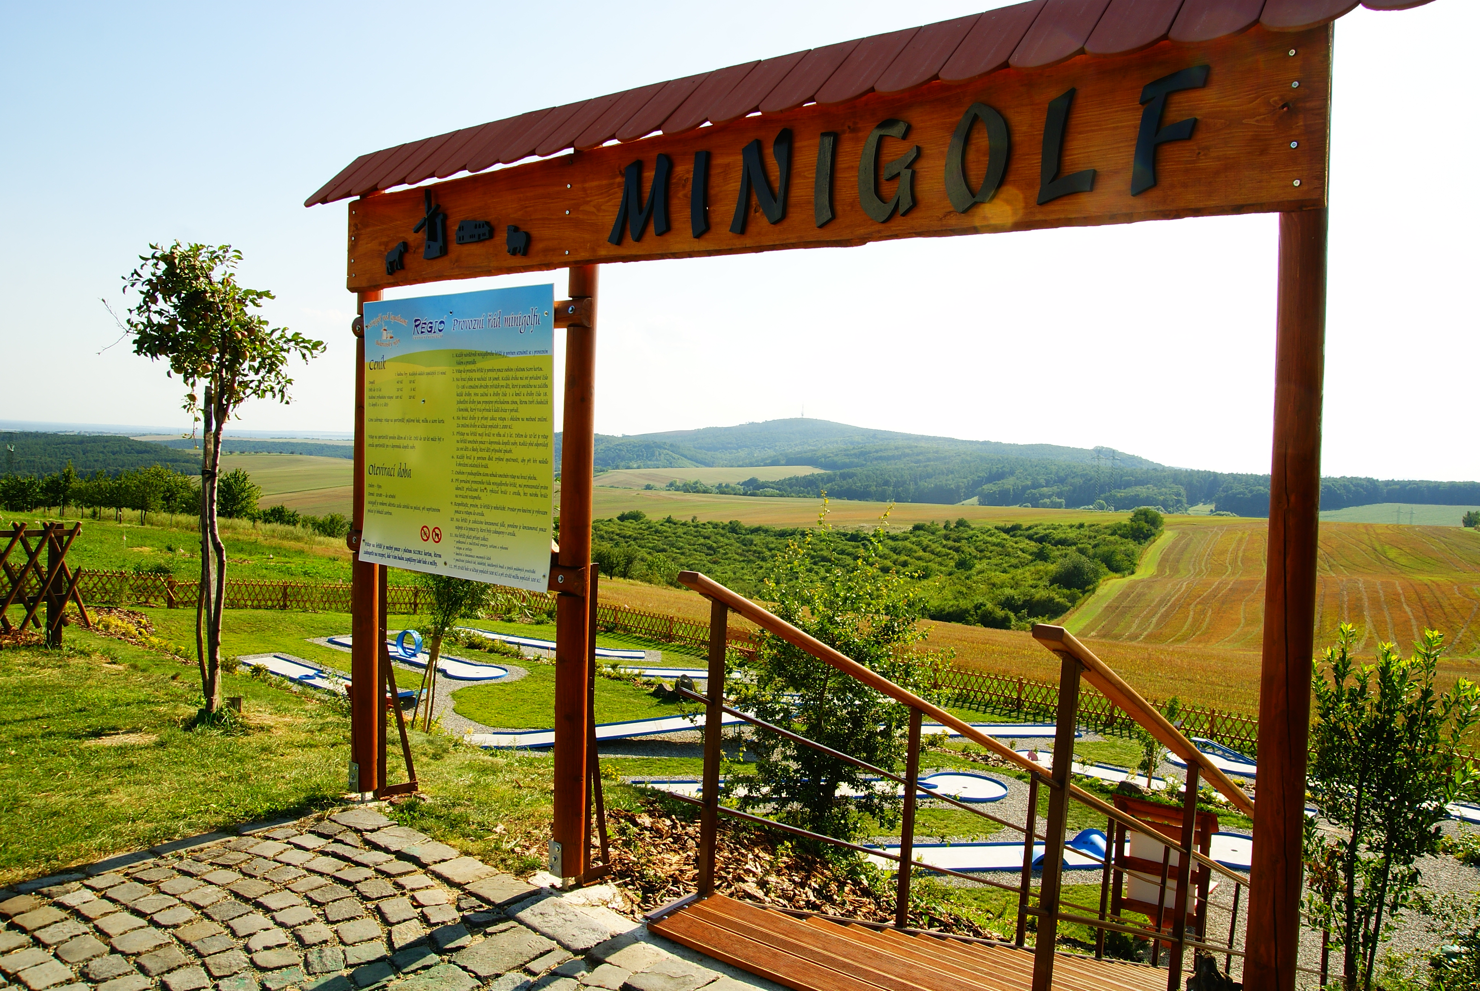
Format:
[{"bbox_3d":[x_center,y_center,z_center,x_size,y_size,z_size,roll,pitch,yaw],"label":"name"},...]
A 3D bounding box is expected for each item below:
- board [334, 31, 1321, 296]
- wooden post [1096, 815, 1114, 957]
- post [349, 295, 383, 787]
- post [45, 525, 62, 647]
[{"bbox_3d":[-0.177,-0.909,3.190,3.520,0.375,0.055,4,3,36],"label":"board"},{"bbox_3d":[2.543,2.740,7.207,0.043,1.029,0.043,4,3,36],"label":"wooden post"},{"bbox_3d":[-1.559,0.119,4.319,0.105,2.311,0.105,4,3,36],"label":"post"},{"bbox_3d":[-4.806,0.631,7.211,0.075,0.852,0.075,4,3,36],"label":"post"}]

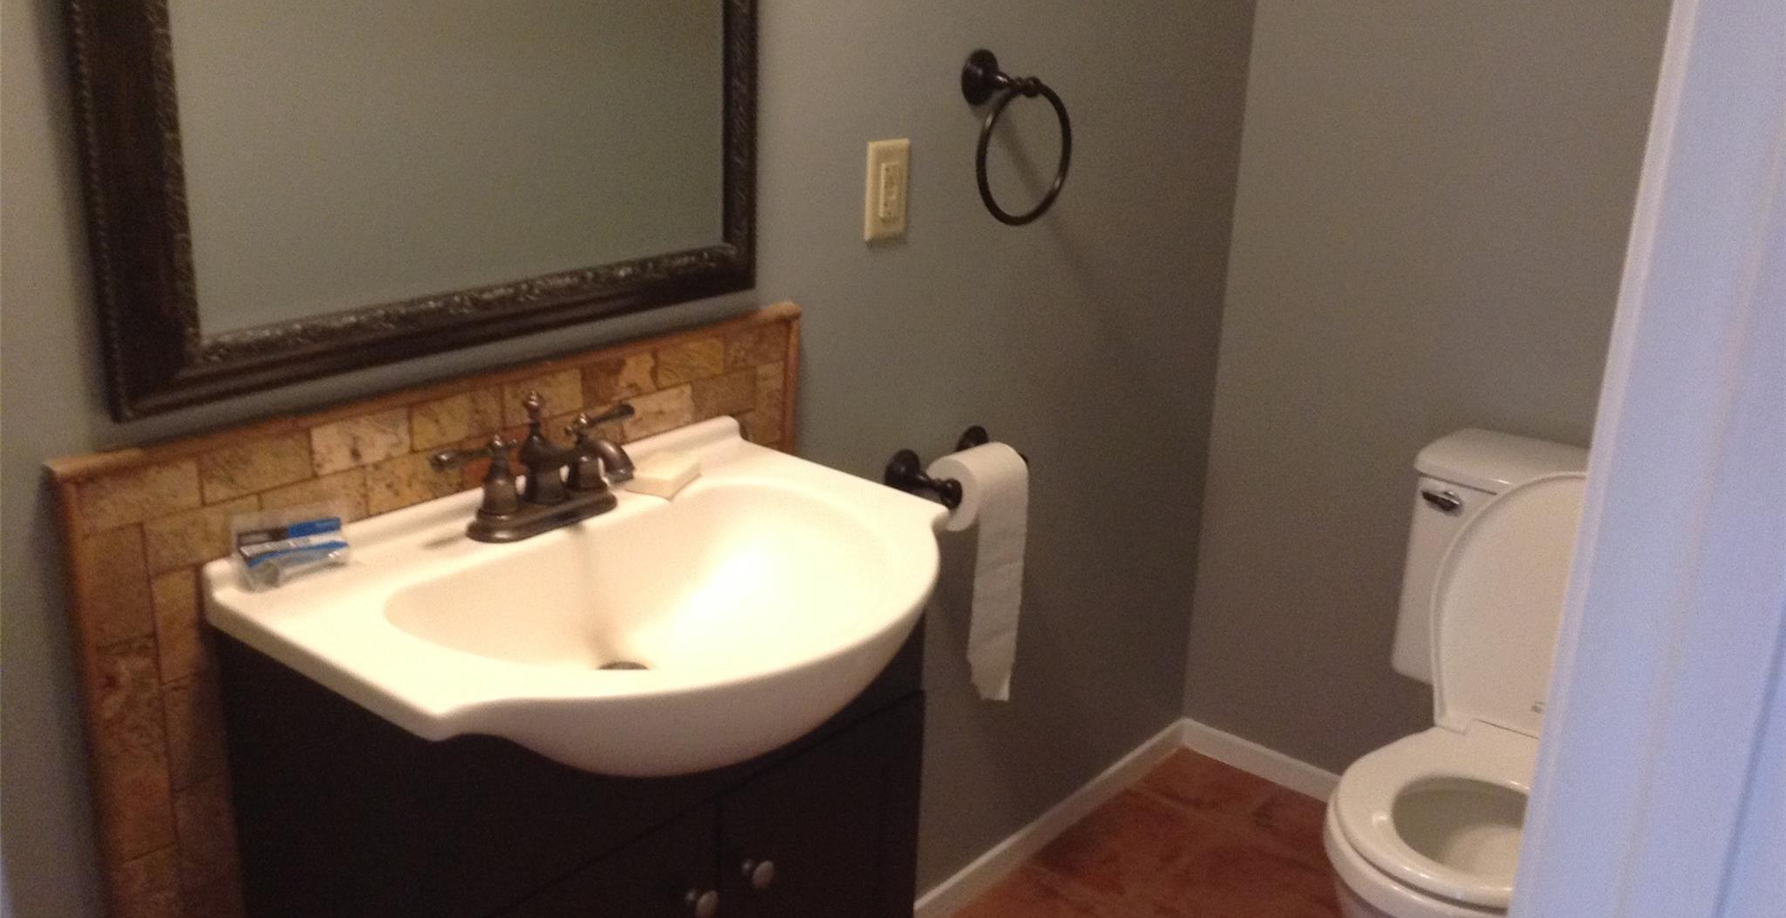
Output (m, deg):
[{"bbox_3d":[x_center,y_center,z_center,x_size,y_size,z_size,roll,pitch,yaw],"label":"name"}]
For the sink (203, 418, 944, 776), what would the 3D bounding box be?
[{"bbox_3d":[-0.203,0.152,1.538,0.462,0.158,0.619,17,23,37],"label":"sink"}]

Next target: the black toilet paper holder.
[{"bbox_3d":[0.101,0.008,2.200,0.095,0.070,0.221,17,23,37],"label":"black toilet paper holder"}]

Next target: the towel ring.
[{"bbox_3d":[0.139,-0.397,2.102,0.086,0.205,0.188,17,23,37],"label":"towel ring"}]

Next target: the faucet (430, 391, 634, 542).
[{"bbox_3d":[-0.294,0.012,1.575,0.166,0.131,0.238,17,23,37],"label":"faucet"}]

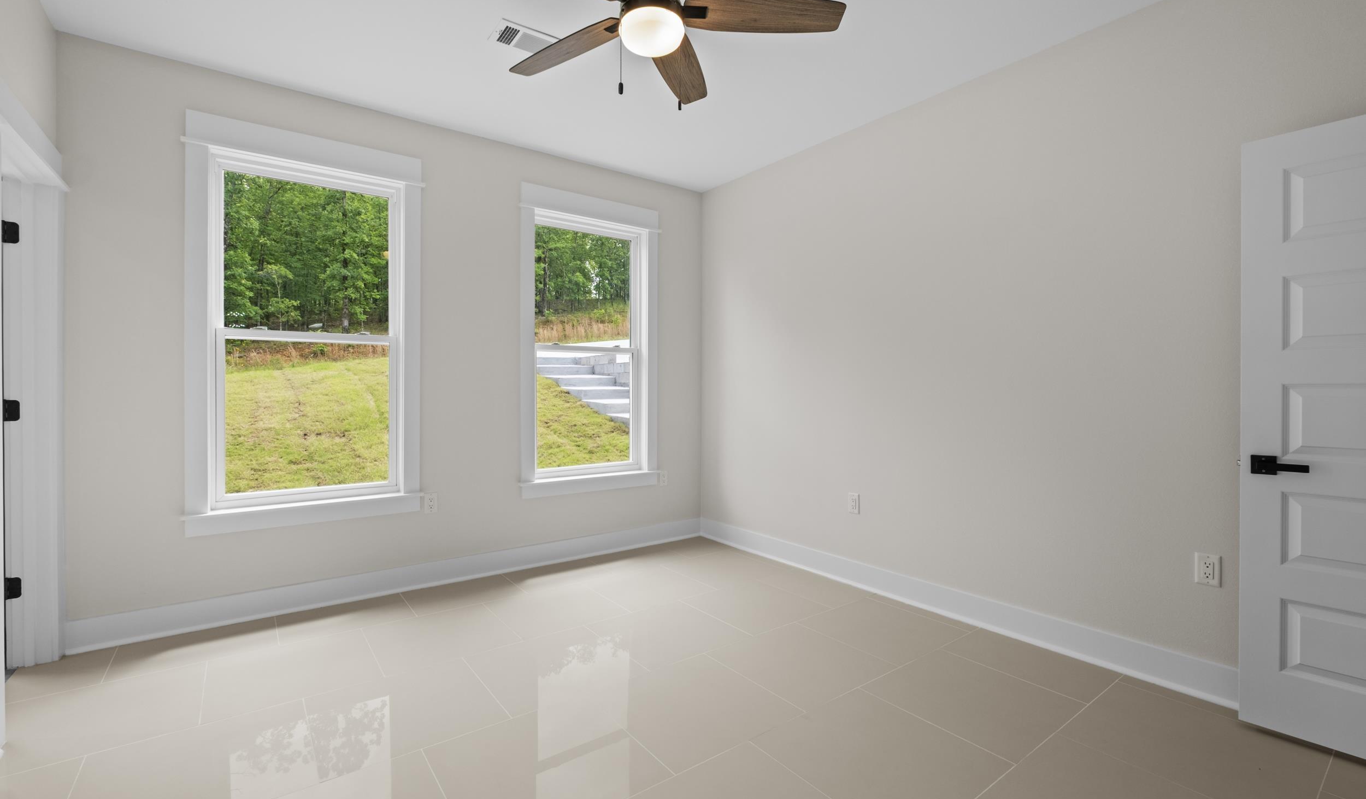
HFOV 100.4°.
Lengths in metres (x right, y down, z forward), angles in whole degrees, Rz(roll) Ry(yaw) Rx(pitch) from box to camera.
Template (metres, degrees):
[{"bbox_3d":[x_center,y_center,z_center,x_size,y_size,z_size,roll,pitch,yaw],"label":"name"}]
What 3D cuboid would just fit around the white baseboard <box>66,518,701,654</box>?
[{"bbox_3d":[-1.298,1.042,3.569,3.595,0.147,0.024,0,0,-37],"label":"white baseboard"}]

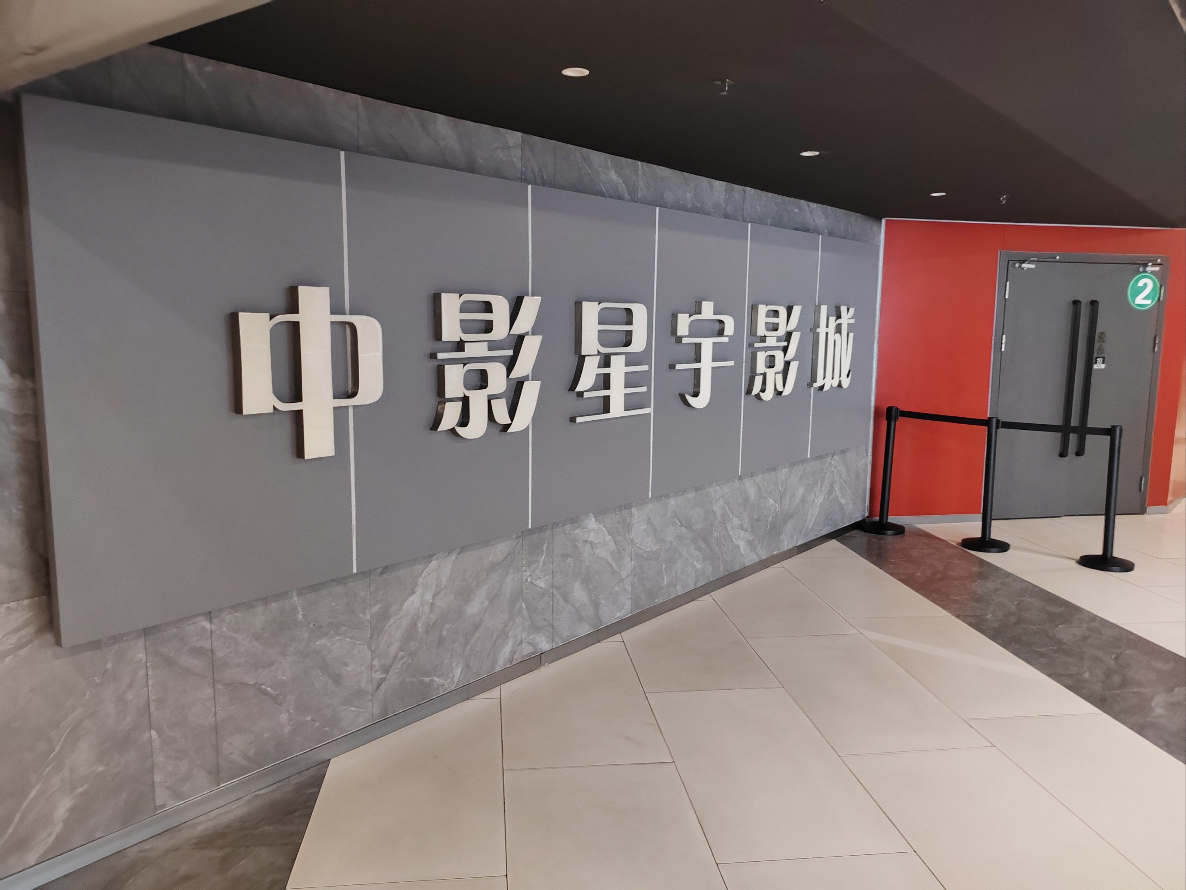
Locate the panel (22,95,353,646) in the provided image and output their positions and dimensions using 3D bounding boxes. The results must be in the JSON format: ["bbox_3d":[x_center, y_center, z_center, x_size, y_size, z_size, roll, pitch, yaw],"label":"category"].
[{"bbox_3d":[-1.129,-0.207,2.744,0.040,1.408,0.947,7,10,38],"label":"panel"}]

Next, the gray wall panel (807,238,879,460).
[{"bbox_3d":[1.703,-0.667,6.287,0.040,1.408,0.977,7,10,38],"label":"gray wall panel"}]

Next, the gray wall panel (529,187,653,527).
[{"bbox_3d":[0.004,-0.391,4.162,0.040,1.408,0.893,7,10,38],"label":"gray wall panel"}]

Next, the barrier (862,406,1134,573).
[{"bbox_3d":[2.761,0.254,6.394,1.803,0.911,0.358,7,10,36],"label":"barrier"}]

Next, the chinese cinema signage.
[{"bbox_3d":[0.345,-0.432,4.521,0.045,0.548,4.526,7,10,38],"label":"chinese cinema signage"}]

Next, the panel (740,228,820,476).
[{"bbox_3d":[1.117,-0.572,5.554,0.040,1.408,0.908,7,10,38],"label":"panel"}]

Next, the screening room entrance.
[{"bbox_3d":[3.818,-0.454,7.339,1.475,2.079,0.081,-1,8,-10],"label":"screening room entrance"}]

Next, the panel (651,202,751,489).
[{"bbox_3d":[0.558,-0.481,4.855,0.040,1.408,0.891,7,10,38],"label":"panel"}]

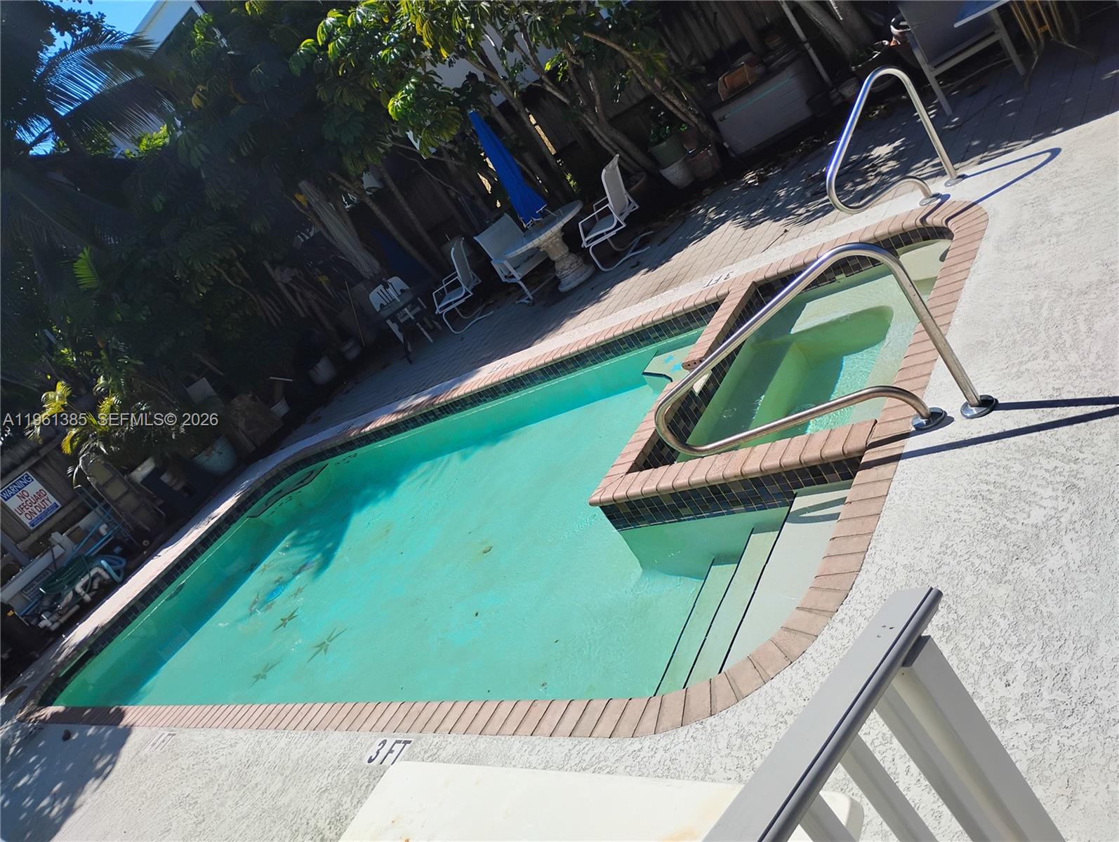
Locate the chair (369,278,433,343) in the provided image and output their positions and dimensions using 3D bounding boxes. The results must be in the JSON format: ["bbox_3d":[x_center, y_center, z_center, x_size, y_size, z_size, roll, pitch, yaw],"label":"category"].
[{"bbox_3d":[-2.148,-1.513,12.681,0.551,0.884,0.572,-34,18,0],"label":"chair"}]

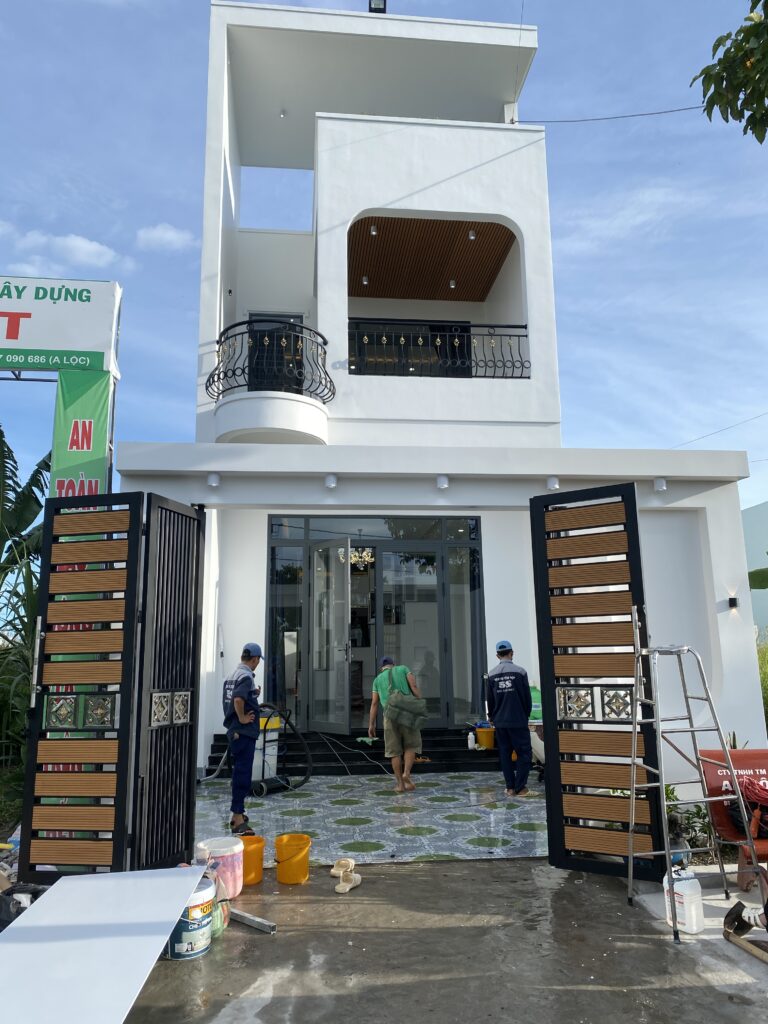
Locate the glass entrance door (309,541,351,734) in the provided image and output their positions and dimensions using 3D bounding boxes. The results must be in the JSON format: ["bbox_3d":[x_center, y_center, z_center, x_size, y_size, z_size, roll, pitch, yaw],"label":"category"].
[{"bbox_3d":[-0.755,1.706,10.571,0.051,2.586,0.937,8,-14,-40],"label":"glass entrance door"}]

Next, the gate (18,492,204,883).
[{"bbox_3d":[-1.868,1.174,5.378,0.956,2.547,0.735,-2,-11,6],"label":"gate"}]

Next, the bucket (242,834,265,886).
[{"bbox_3d":[-0.929,2.364,5.219,0.249,0.273,0.249,0,-11,-6],"label":"bucket"}]

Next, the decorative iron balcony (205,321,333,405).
[{"bbox_3d":[-1.536,-2.097,10.541,1.787,0.927,0.828,0,-12,-7],"label":"decorative iron balcony"}]

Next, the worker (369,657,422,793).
[{"bbox_3d":[0.134,2.453,9.002,0.626,1.495,0.586,1,-12,-8],"label":"worker"}]

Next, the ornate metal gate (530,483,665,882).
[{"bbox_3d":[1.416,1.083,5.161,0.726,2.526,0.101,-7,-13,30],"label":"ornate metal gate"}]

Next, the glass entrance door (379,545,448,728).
[{"bbox_3d":[0.413,1.849,11.604,1.074,2.721,0.071,0,-12,-7],"label":"glass entrance door"}]

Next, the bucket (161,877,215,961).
[{"bbox_3d":[-1.041,2.181,4.127,0.288,0.328,0.288,0,-12,-7],"label":"bucket"}]

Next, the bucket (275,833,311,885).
[{"bbox_3d":[-0.616,2.361,5.229,0.249,0.273,0.249,0,-11,-6],"label":"bucket"}]

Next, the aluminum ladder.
[{"bbox_3d":[1.781,1.546,4.475,0.604,1.527,0.656,0,-11,-2],"label":"aluminum ladder"}]

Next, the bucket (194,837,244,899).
[{"bbox_3d":[-1.073,2.340,5.055,0.306,0.317,0.306,0,-12,-7],"label":"bucket"}]

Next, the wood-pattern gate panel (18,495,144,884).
[{"bbox_3d":[-2.099,1.176,5.381,0.798,2.646,0.071,-3,-12,10],"label":"wood-pattern gate panel"}]

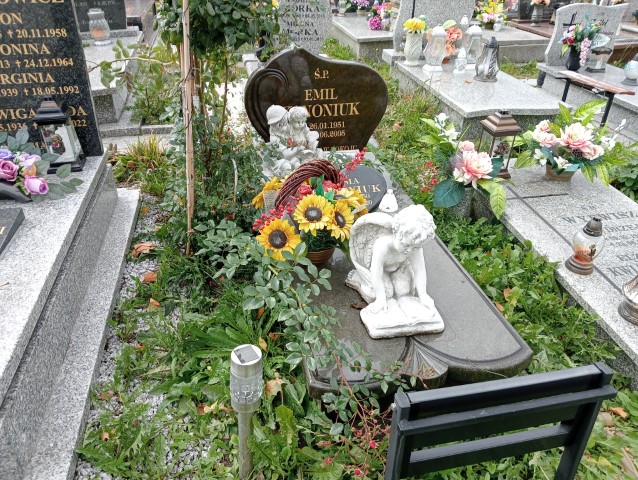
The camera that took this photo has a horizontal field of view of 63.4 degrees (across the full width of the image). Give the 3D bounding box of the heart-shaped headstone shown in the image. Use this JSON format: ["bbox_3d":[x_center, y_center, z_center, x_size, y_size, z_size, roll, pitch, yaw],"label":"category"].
[{"bbox_3d":[-0.006,-0.806,2.999,0.820,0.590,0.085,-5,31,-9],"label":"heart-shaped headstone"}]

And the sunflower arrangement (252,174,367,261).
[{"bbox_3d":[-0.038,-0.077,2.203,0.445,0.383,0.321,-5,31,-9],"label":"sunflower arrangement"}]

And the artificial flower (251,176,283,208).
[{"bbox_3d":[-0.208,-0.189,2.050,0.090,0.115,0.115,-17,35,-26],"label":"artificial flower"}]

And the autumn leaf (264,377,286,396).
[{"bbox_3d":[-0.162,0.540,1.905,0.081,0.041,0.078,-5,31,-9],"label":"autumn leaf"}]

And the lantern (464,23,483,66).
[{"bbox_3d":[1.418,-1.787,4.753,0.200,0.380,0.200,-6,32,-9],"label":"lantern"}]

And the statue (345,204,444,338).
[{"bbox_3d":[0.278,0.063,1.793,0.280,0.390,0.360,-6,32,-9],"label":"statue"}]

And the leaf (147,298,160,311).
[{"bbox_3d":[-0.756,0.295,2.360,0.067,0.031,0.067,-5,31,-9],"label":"leaf"}]

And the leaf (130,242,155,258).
[{"bbox_3d":[-0.849,0.051,2.493,0.110,0.040,0.085,-6,32,-9],"label":"leaf"}]

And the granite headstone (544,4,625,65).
[{"bbox_3d":[2.728,-2.128,5.309,0.797,0.590,0.103,-5,31,-9],"label":"granite headstone"}]

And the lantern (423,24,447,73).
[{"bbox_3d":[1.119,-1.863,4.984,0.207,0.409,0.207,-5,31,-9],"label":"lantern"}]

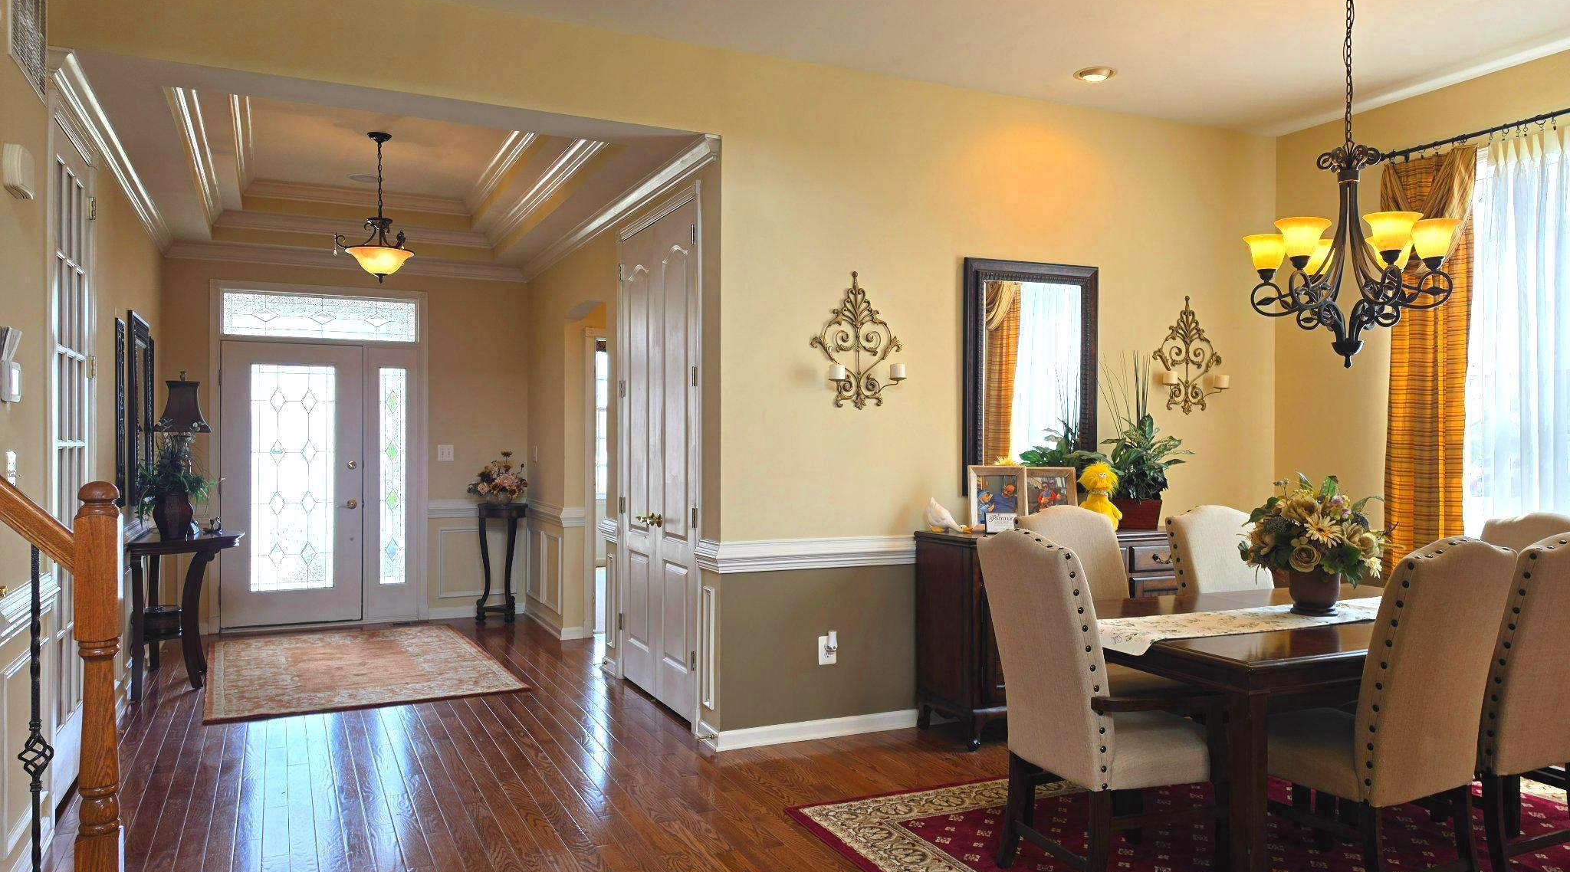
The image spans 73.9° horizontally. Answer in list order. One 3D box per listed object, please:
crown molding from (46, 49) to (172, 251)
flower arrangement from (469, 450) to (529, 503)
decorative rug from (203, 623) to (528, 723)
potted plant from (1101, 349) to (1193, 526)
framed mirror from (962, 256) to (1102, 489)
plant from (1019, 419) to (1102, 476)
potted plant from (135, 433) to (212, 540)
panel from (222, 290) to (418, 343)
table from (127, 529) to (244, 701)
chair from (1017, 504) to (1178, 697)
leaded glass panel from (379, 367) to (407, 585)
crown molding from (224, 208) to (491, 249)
[{"bbox_3d":[-3.300,-1.248,5.298,0.090,0.105,4.010,0,0,-26],"label":"crown molding"},{"bbox_3d":[-2.157,0.311,7.820,0.440,0.410,0.380,0,0,-26],"label":"flower arrangement"},{"bbox_3d":[-2.635,1.369,6.331,1.540,0.012,2.350,0,0,-28],"label":"decorative rug"},{"bbox_3d":[1.734,0.025,5.109,0.390,0.853,0.370,0,0,-26],"label":"potted plant"},{"bbox_3d":[1.238,-0.283,5.201,0.815,1.147,0.040,0,0,-26],"label":"framed mirror"},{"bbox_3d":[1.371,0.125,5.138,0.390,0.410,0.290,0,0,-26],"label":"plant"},{"bbox_3d":[-3.285,0.267,5.615,0.360,0.567,0.350,0,0,-26],"label":"potted plant"},{"bbox_3d":[-3.321,-0.851,7.514,1.290,0.310,0.030,0,0,-26],"label":"panel"},{"bbox_3d":[-3.326,0.964,5.869,0.505,0.830,1.065,0,0,-26],"label":"table"},{"bbox_3d":[1.273,0.820,3.934,0.510,1.100,0.630,0,0,-25],"label":"chair"},{"bbox_3d":[-2.897,0.294,7.709,0.196,1.590,0.030,0,0,-26],"label":"leaded glass panel"},{"bbox_3d":[-2.987,-1.452,7.356,1.840,0.100,0.100,0,0,-26],"label":"crown molding"}]

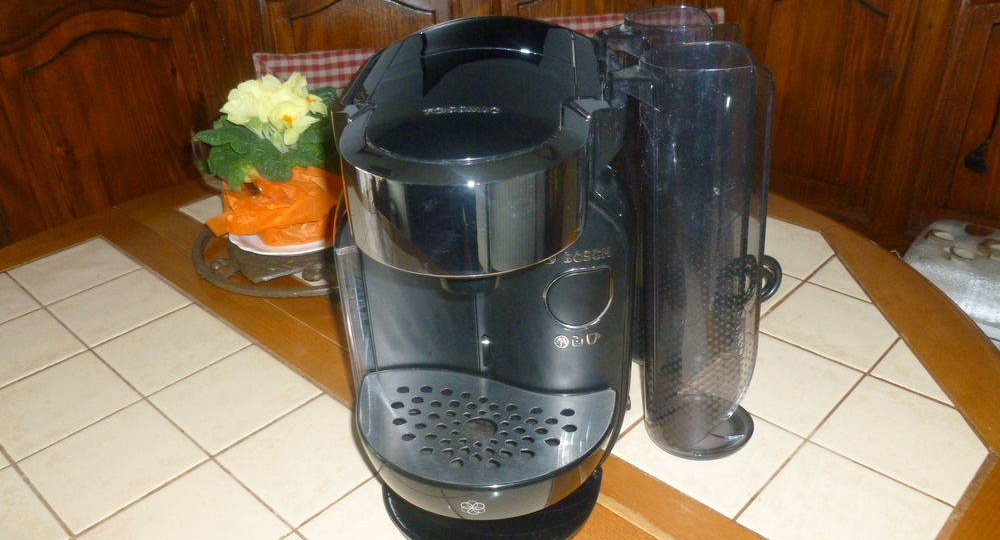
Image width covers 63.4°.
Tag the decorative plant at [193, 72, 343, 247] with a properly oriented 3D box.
[{"bbox_3d":[-0.227,-0.116,0.819,0.152,0.158,0.150,-9,31,-14],"label":"decorative plant"}]

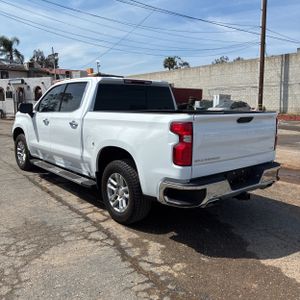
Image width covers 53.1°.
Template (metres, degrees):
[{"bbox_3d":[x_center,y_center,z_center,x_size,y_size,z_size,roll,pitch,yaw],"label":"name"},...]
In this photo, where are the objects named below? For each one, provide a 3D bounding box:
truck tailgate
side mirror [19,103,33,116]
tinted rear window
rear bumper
[{"bbox_3d":[1.001,-0.102,3.430,1.580,0.640,0.100,-6,11,-39],"label":"truck tailgate"},{"bbox_3d":[-2.250,-0.735,5.494,0.260,0.240,0.160,-6,11,-39],"label":"side mirror"},{"bbox_3d":[-0.185,-0.810,4.785,1.600,0.430,0.090,-6,11,-39],"label":"tinted rear window"},{"bbox_3d":[0.971,0.346,3.526,1.980,0.260,0.400,-6,11,-39],"label":"rear bumper"}]

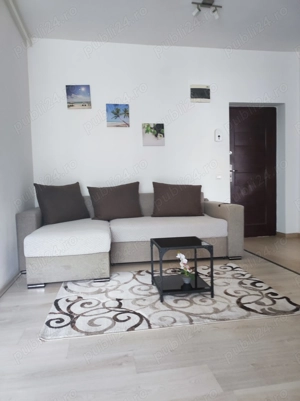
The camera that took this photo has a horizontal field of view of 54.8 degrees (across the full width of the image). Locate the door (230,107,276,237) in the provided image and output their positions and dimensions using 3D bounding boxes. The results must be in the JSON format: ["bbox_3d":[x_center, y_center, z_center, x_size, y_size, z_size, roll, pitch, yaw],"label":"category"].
[{"bbox_3d":[1.582,-0.430,4.513,0.828,2.009,0.070,-2,3,-9],"label":"door"}]

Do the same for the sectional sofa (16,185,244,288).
[{"bbox_3d":[-0.160,0.306,3.235,2.366,0.742,1.427,-2,3,-9],"label":"sectional sofa"}]

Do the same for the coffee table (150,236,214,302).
[{"bbox_3d":[0.239,0.516,2.259,0.389,0.383,0.394,-2,3,-9],"label":"coffee table"}]

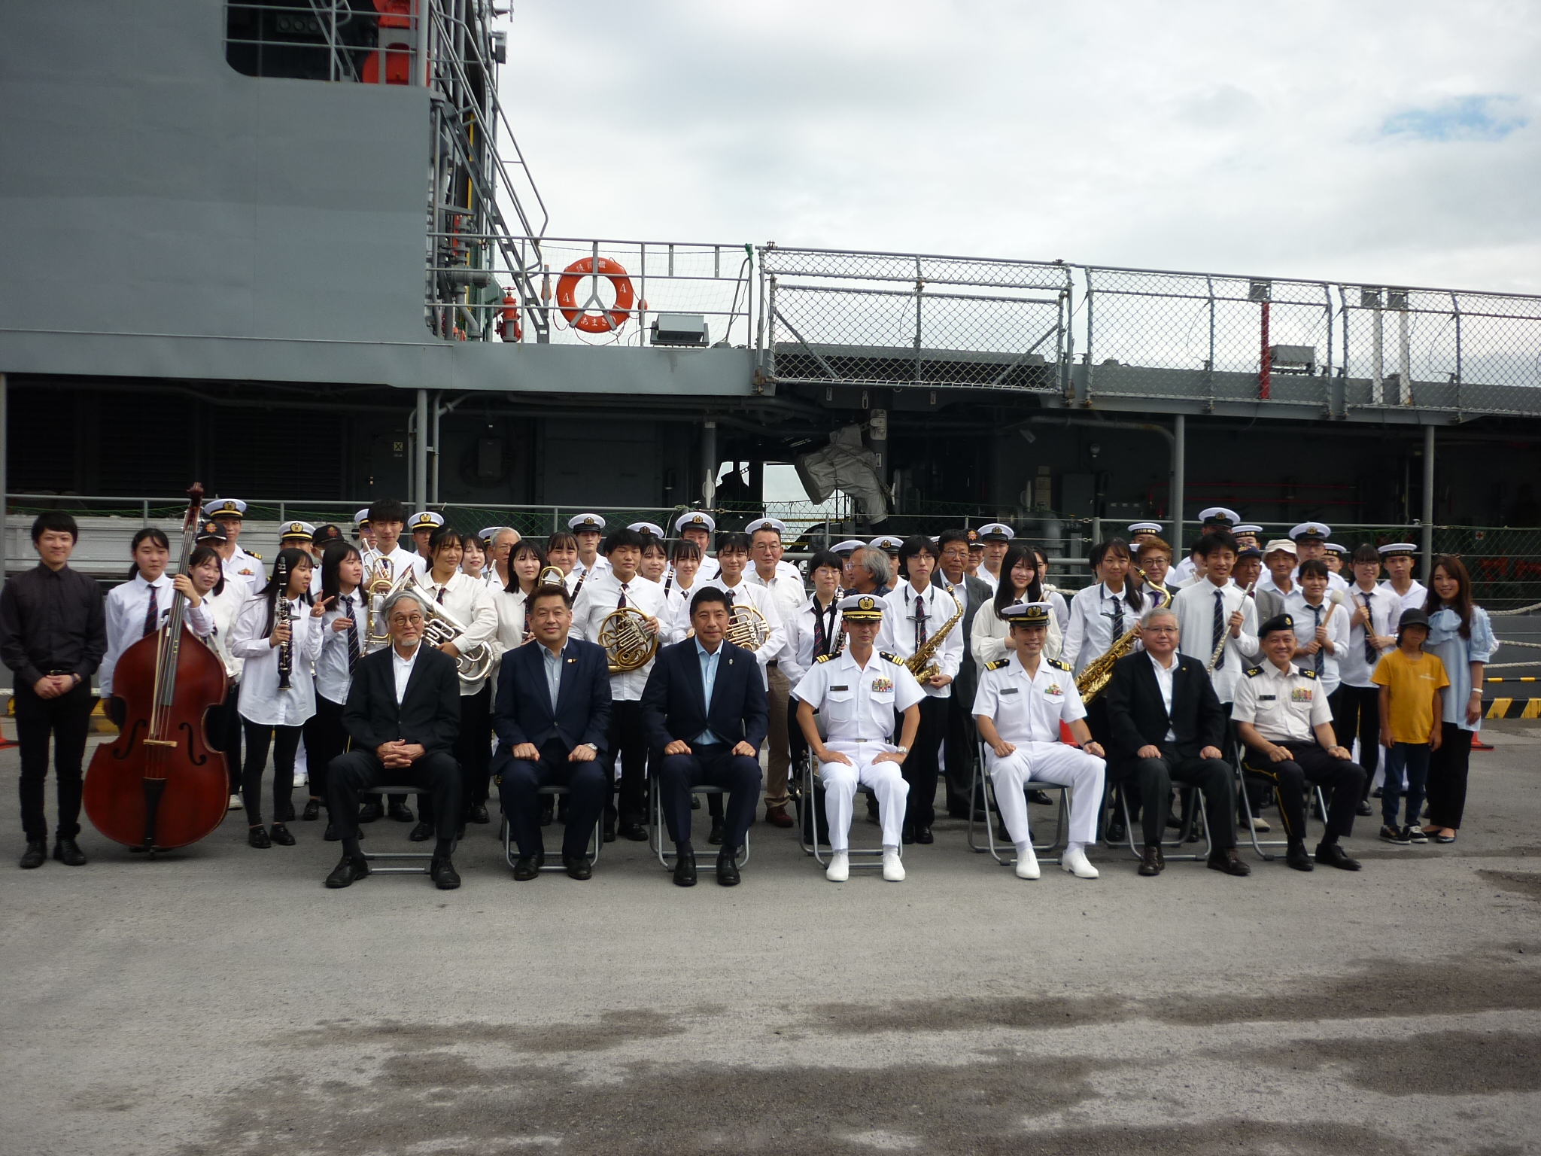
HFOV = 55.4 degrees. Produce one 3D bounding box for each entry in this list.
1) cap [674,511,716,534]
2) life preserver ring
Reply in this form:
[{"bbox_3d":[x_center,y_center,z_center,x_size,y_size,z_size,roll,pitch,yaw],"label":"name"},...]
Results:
[{"bbox_3d":[-0.495,-0.368,9.750,0.265,0.135,0.280,1,0,-10],"label":"cap"},{"bbox_3d":[-1.786,-2.886,15.000,0.785,0.775,0.120,1,0,-7],"label":"life preserver ring"}]

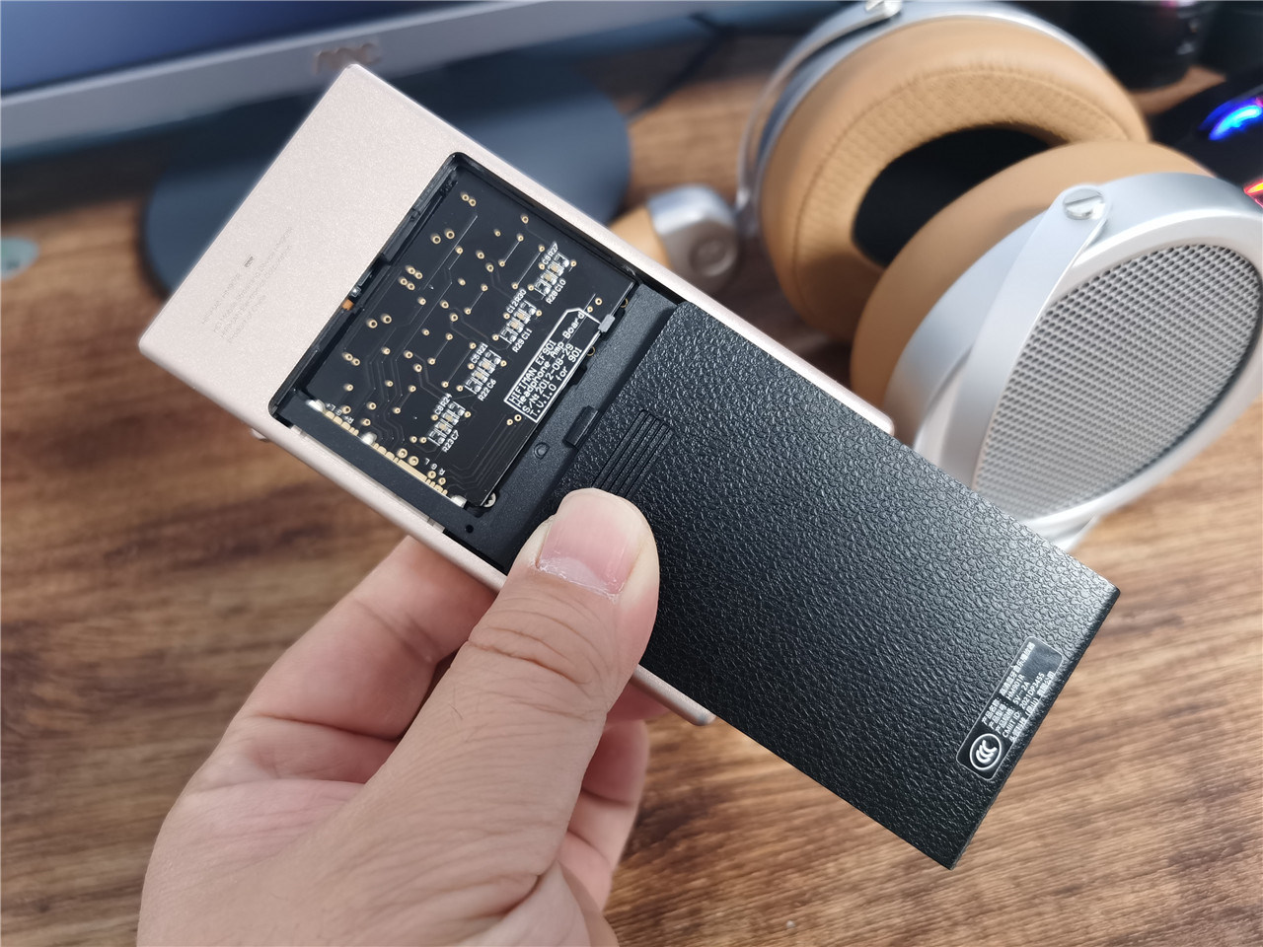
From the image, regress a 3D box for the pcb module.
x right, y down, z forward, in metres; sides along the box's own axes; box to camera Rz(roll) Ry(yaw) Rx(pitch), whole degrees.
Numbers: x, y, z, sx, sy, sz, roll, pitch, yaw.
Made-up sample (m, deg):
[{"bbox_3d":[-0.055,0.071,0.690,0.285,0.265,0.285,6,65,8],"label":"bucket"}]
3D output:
[{"bbox_3d":[-0.030,-0.025,0.182,0.041,0.003,0.053,34,84,2],"label":"pcb module"}]

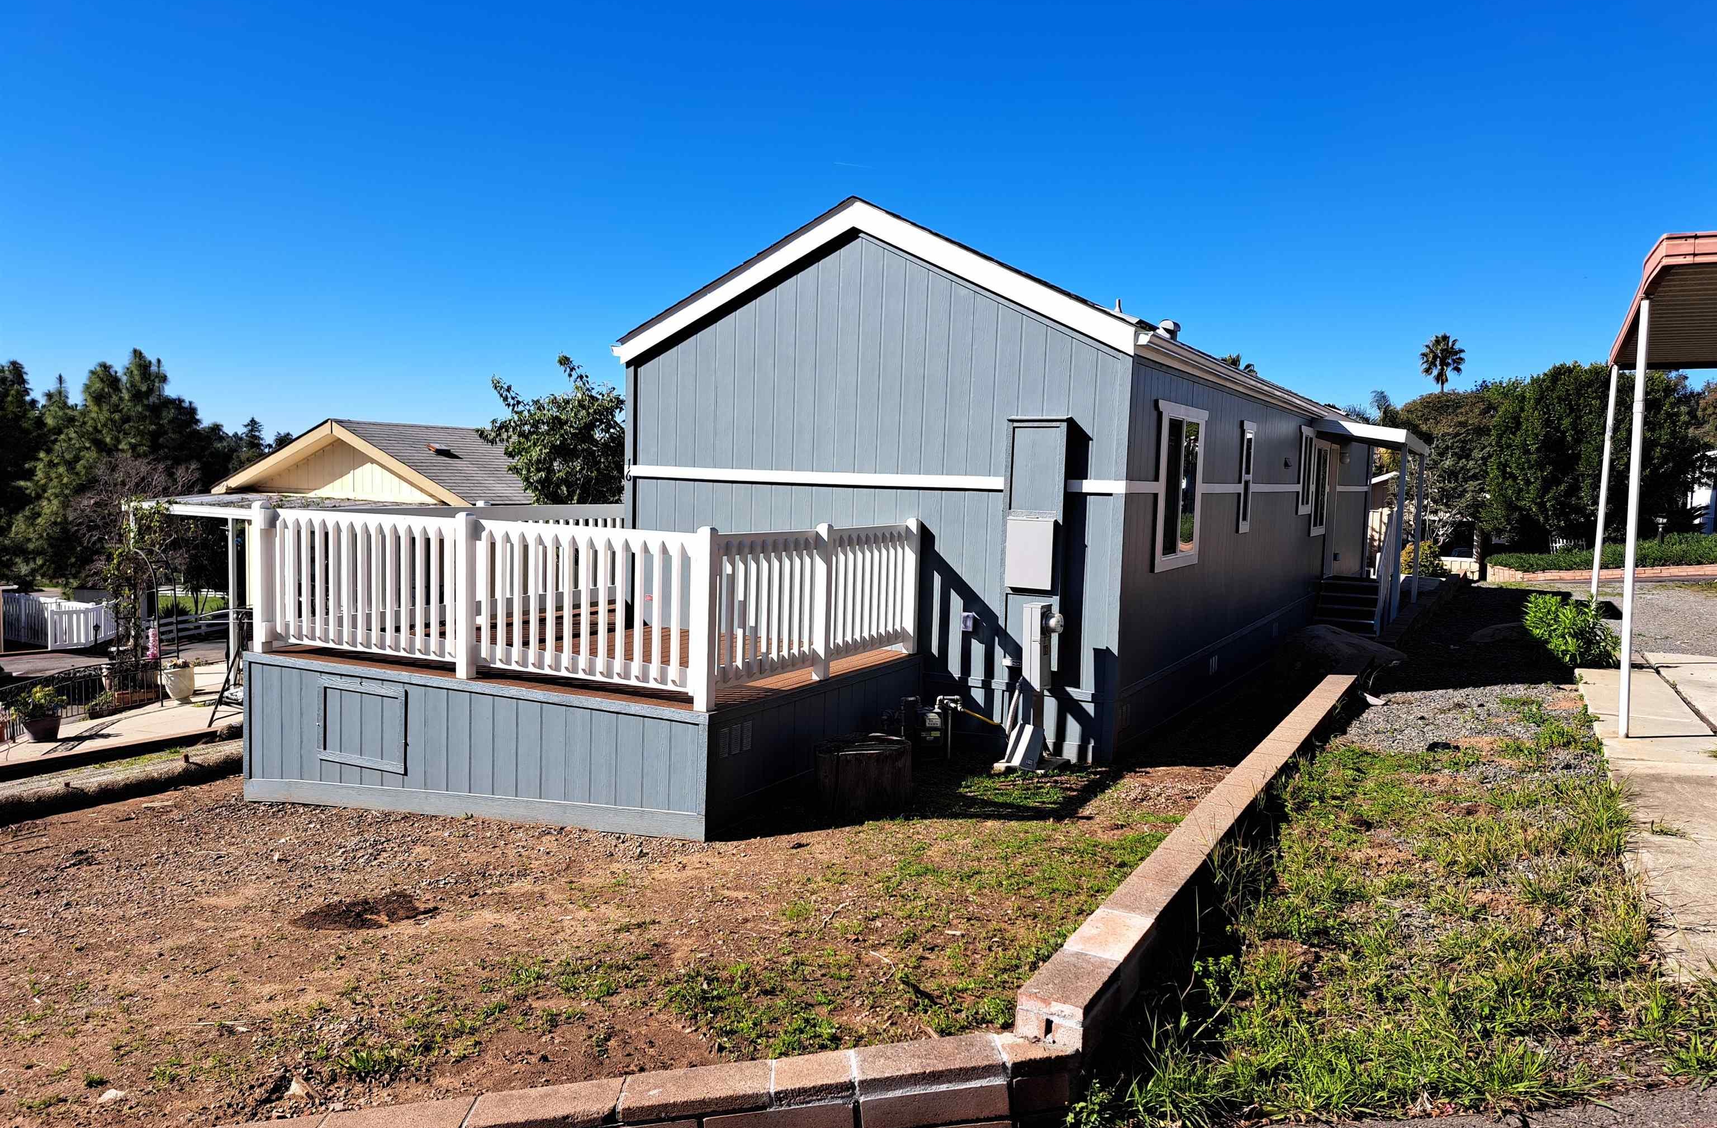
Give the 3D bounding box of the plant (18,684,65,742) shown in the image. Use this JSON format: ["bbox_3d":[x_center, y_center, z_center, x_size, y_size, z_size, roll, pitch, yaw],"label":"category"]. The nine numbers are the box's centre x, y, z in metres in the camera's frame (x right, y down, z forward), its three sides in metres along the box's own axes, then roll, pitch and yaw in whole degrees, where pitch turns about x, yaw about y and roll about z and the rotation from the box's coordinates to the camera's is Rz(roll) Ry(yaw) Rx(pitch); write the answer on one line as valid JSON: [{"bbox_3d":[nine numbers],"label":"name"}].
[{"bbox_3d":[-8.761,1.561,12.756,0.500,0.590,0.500,4,5,29],"label":"plant"}]

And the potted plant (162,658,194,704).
[{"bbox_3d":[-8.504,1.410,14.893,0.410,0.570,0.410,4,5,29],"label":"potted plant"}]

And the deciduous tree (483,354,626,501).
[{"bbox_3d":[-3.361,-0.451,14.476,2.450,4.300,2.450,4,5,29],"label":"deciduous tree"}]

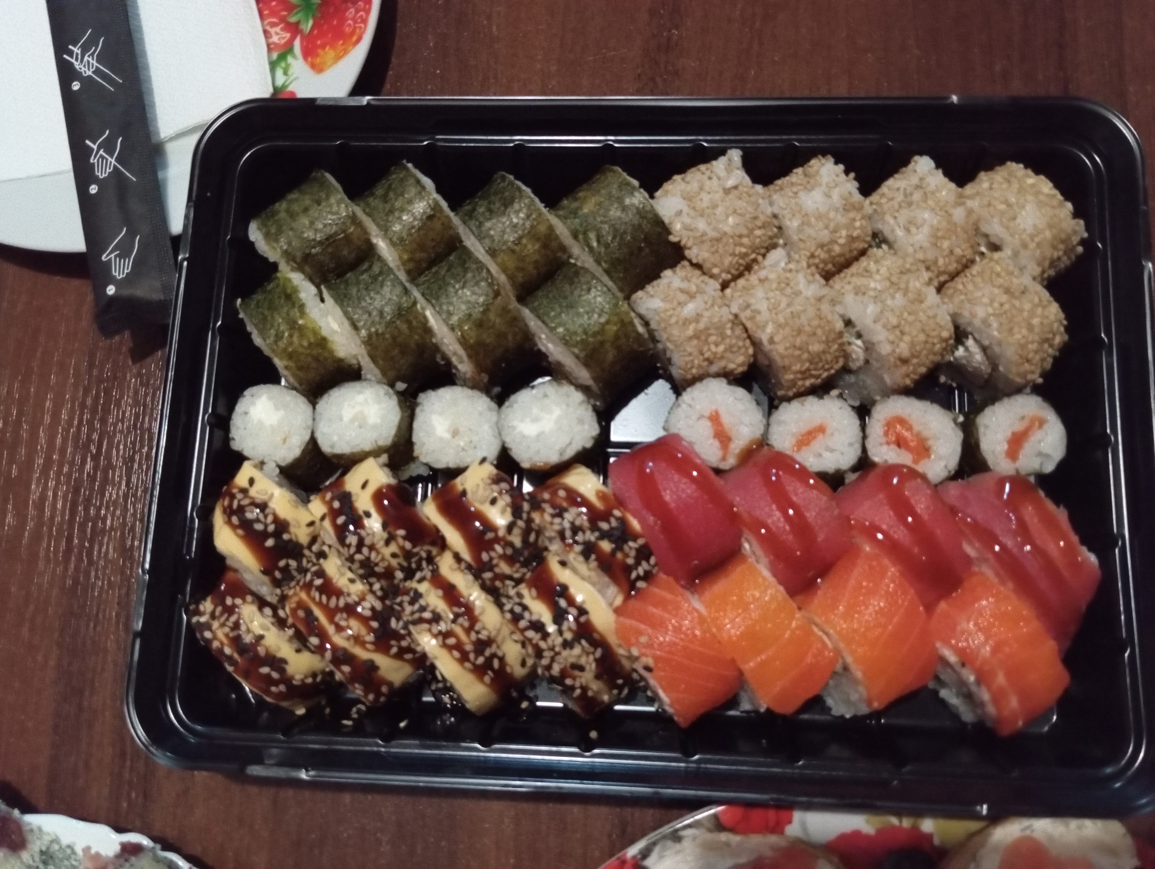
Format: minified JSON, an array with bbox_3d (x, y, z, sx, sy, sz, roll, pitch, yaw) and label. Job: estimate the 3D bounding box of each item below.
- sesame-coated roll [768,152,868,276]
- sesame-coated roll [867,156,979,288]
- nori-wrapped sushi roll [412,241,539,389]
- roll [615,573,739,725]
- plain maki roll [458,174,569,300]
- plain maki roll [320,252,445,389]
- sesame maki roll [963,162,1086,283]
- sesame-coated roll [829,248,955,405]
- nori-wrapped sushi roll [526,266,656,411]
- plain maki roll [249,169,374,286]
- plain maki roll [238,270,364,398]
[{"bbox_3d":[0.087,-0.078,0.339,0.026,0.038,0.037,-32,78,-2],"label":"sesame-coated roll"},{"bbox_3d":[0.112,-0.068,0.305,0.025,0.032,0.033,-33,78,-2],"label":"sesame-coated roll"},{"bbox_3d":[-0.037,-0.043,0.340,0.026,0.041,0.043,-34,78,-3],"label":"nori-wrapped sushi roll"},{"bbox_3d":[0.031,0.065,0.287,0.023,0.038,0.041,-32,79,-3],"label":"roll"},{"bbox_3d":[-0.021,-0.066,0.315,0.025,0.031,0.032,-35,79,-3],"label":"plain maki roll"},{"bbox_3d":[-0.070,-0.041,0.342,0.025,0.041,0.042,-34,78,-3],"label":"plain maki roll"},{"bbox_3d":[0.148,-0.070,0.306,0.025,0.035,0.039,-27,79,-2],"label":"sesame maki roll"},{"bbox_3d":[0.102,-0.037,0.301,0.030,0.038,0.041,-28,79,-2],"label":"sesame-coated roll"},{"bbox_3d":[0.004,-0.035,0.335,0.027,0.041,0.043,-34,78,-3],"label":"nori-wrapped sushi roll"},{"bbox_3d":[-0.089,-0.069,0.322,0.027,0.030,0.031,-35,79,-3],"label":"plain maki roll"},{"bbox_3d":[-0.092,-0.034,0.313,0.025,0.037,0.043,-37,80,-4],"label":"plain maki roll"}]

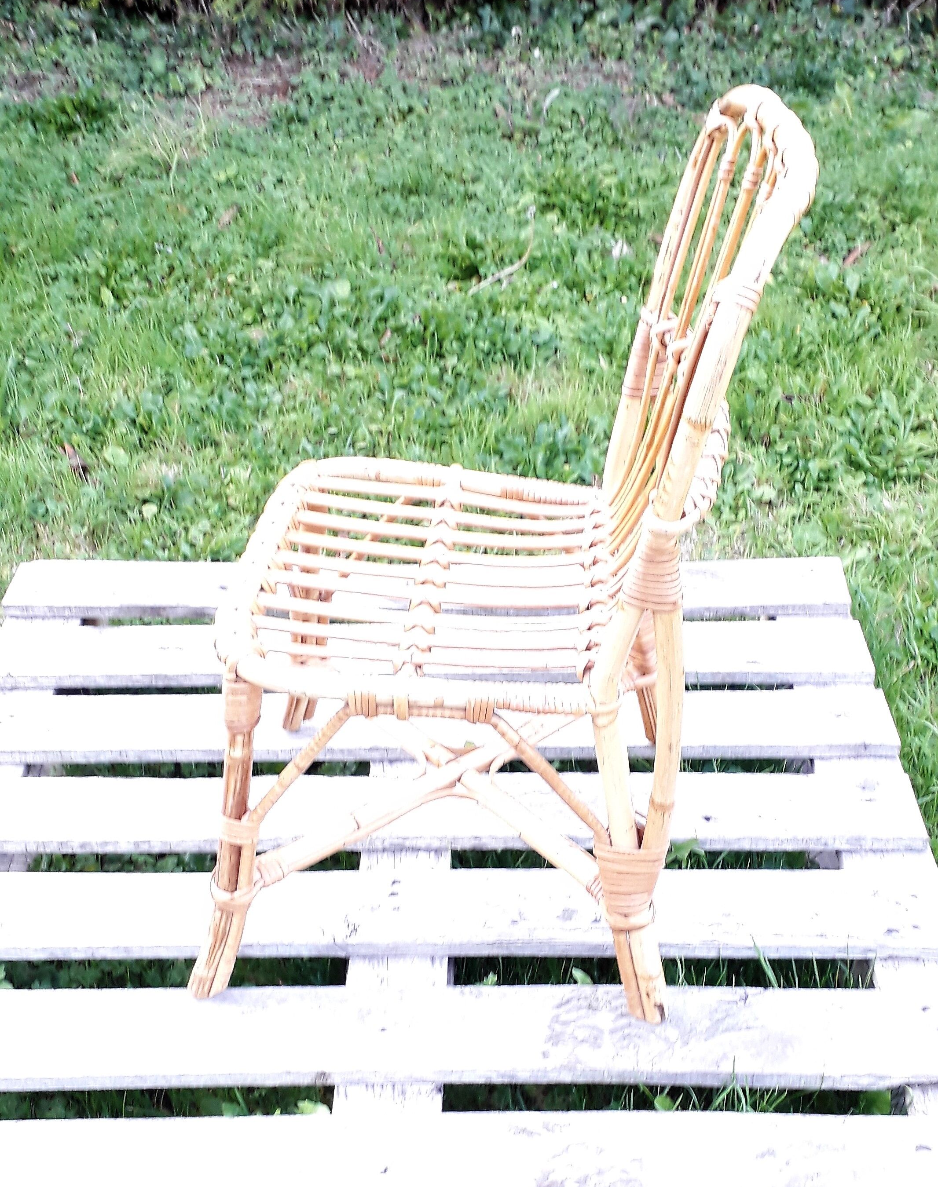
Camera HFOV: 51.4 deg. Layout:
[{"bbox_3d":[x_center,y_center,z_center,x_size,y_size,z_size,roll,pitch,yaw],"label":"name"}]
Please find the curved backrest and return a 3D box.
[{"bbox_3d":[0.157,-0.143,0.657,0.085,0.360,0.285,11,44,-2],"label":"curved backrest"}]

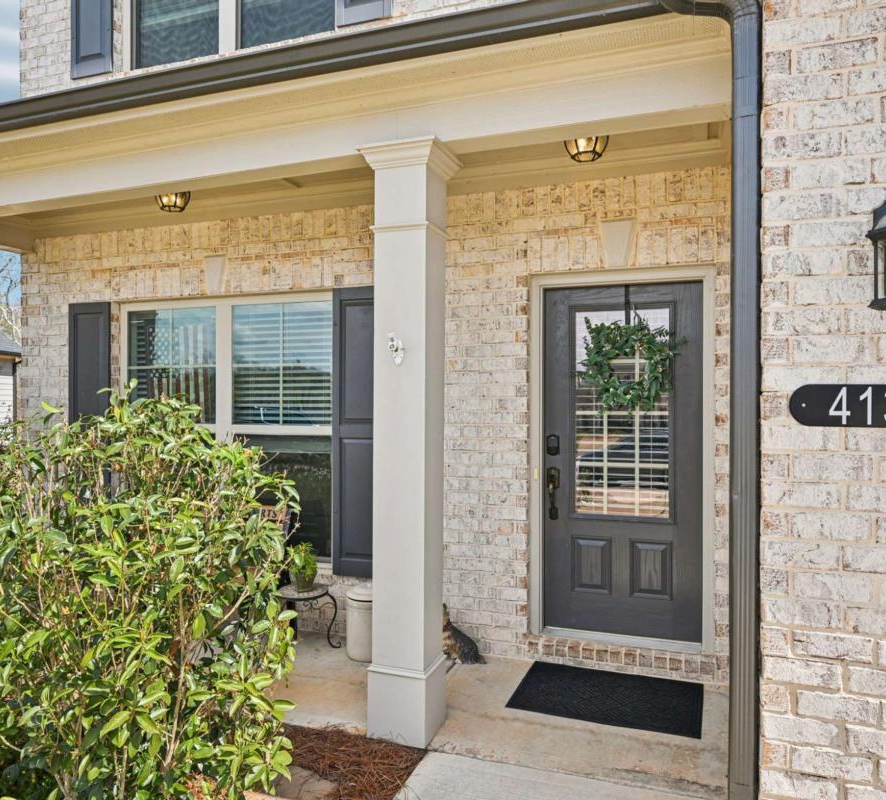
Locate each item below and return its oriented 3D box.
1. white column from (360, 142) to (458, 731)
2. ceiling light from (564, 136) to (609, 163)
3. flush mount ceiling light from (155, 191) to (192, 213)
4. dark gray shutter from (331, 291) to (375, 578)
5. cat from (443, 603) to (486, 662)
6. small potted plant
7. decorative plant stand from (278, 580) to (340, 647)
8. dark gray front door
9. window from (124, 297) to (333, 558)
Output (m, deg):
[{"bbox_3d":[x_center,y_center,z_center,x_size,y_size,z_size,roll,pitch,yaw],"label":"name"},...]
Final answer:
[{"bbox_3d":[-0.162,0.202,3.121,0.370,2.670,0.370,0,0,19],"label":"white column"},{"bbox_3d":[0.725,-1.307,3.383,0.260,0.170,0.260,0,0,19],"label":"ceiling light"},{"bbox_3d":[-1.687,-1.288,4.210,0.260,0.170,0.260,0,0,19],"label":"flush mount ceiling light"},{"bbox_3d":[-0.524,0.205,4.281,0.405,1.870,0.035,0,0,19],"label":"dark gray shutter"},{"bbox_3d":[0.101,1.371,3.956,0.350,0.340,0.170,0,0,19],"label":"cat"},{"bbox_3d":[-0.850,1.036,4.067,0.170,0.285,0.170,0,0,0],"label":"small potted plant"},{"bbox_3d":[-0.888,1.361,4.095,0.430,0.360,0.420,0,0,19],"label":"decorative plant stand"},{"bbox_3d":[1.025,0.343,3.844,0.890,2.020,0.060,0,0,19],"label":"dark gray front door"},{"bbox_3d":[-1.558,0.176,4.689,1.765,1.800,0.090,0,0,19],"label":"window"}]

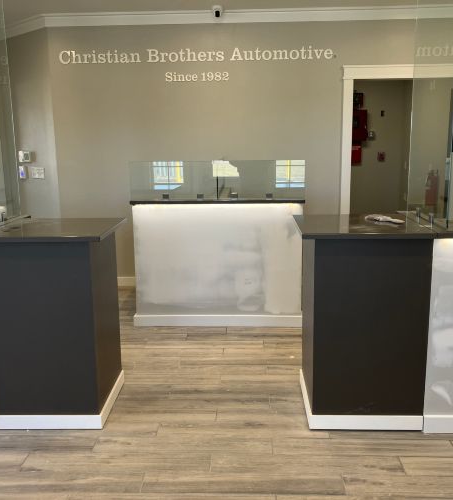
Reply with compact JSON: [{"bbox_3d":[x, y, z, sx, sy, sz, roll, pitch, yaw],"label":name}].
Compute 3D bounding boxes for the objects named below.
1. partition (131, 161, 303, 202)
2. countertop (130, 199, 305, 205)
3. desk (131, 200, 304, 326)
[{"bbox_3d":[-0.075,-0.568,4.372,1.424,0.306,0.015,0,11,2],"label":"partition"},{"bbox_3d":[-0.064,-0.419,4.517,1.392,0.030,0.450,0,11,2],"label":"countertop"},{"bbox_3d":[-0.069,0.129,4.496,1.417,1.034,0.120,0,11,2],"label":"desk"}]

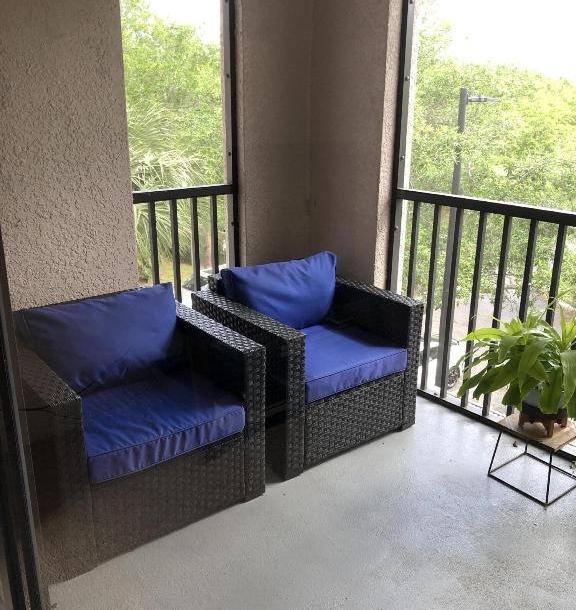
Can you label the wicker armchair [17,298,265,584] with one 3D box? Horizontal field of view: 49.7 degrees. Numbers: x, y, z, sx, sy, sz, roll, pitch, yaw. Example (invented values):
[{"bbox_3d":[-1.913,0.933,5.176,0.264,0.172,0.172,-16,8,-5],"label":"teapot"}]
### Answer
[{"bbox_3d":[-0.611,0.392,2.364,0.767,0.674,0.732,-13,22,-36],"label":"wicker armchair"}]

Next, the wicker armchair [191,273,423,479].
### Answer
[{"bbox_3d":[0.077,0.229,2.895,0.767,0.674,0.732,-13,22,-35],"label":"wicker armchair"}]

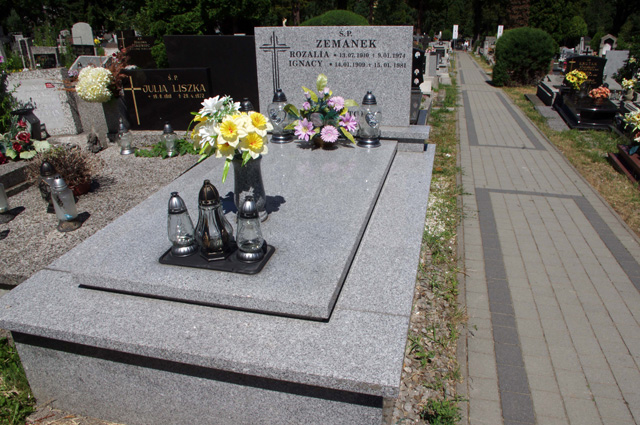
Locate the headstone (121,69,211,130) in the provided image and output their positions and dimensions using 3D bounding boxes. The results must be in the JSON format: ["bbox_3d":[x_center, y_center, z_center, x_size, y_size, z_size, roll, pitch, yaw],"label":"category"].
[{"bbox_3d":[-1.155,-0.856,3.684,0.710,0.480,0.075,5,21,14],"label":"headstone"}]

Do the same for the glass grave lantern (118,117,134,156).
[{"bbox_3d":[-1.478,-0.586,3.643,0.118,0.256,0.118,5,21,14],"label":"glass grave lantern"}]

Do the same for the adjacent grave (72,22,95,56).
[{"bbox_3d":[-5.748,-4.144,11.652,0.620,0.930,0.150,5,21,14],"label":"adjacent grave"}]

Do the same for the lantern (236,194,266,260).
[{"bbox_3d":[-0.296,0.062,1.994,0.119,0.267,0.119,5,21,14],"label":"lantern"}]

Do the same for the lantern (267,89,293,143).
[{"bbox_3d":[-0.259,-0.634,3.166,0.150,0.340,0.150,-1,24,1],"label":"lantern"}]

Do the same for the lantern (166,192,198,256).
[{"bbox_3d":[-0.532,0.043,1.809,0.104,0.254,0.104,5,25,14],"label":"lantern"}]

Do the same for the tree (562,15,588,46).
[{"bbox_3d":[14.981,-10.338,28.000,1.500,2.400,1.500,4,24,14],"label":"tree"}]

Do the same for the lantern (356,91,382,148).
[{"bbox_3d":[0.313,-0.585,3.021,0.150,0.335,0.150,5,25,14],"label":"lantern"}]

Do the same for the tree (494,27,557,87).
[{"bbox_3d":[5.915,-4.552,13.900,1.750,1.750,1.700,4,24,14],"label":"tree"}]

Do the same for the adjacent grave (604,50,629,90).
[{"bbox_3d":[5.740,-2.763,9.328,0.450,0.760,0.140,5,21,14],"label":"adjacent grave"}]

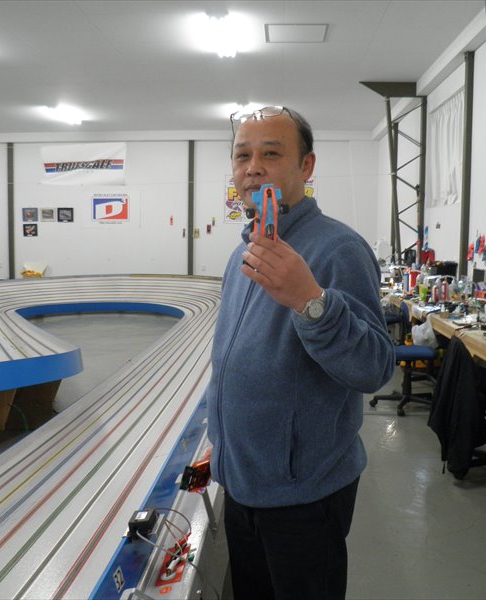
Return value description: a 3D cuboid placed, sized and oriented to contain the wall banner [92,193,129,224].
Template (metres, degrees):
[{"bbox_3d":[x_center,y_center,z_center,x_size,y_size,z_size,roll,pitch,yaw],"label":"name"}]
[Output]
[{"bbox_3d":[-2.822,-1.954,13.836,0.800,0.660,0.020,1,6,3],"label":"wall banner"}]

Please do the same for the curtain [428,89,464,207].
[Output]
[{"bbox_3d":[2.495,-1.869,8.172,0.090,1.300,1.700,1,6,3],"label":"curtain"}]

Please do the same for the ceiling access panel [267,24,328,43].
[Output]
[{"bbox_3d":[0.569,-2.850,6.924,0.650,0.030,0.630,1,6,3],"label":"ceiling access panel"}]

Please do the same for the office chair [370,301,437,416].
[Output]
[{"bbox_3d":[1.316,0.466,5.257,0.580,0.840,0.560,0,6,-7],"label":"office chair"}]

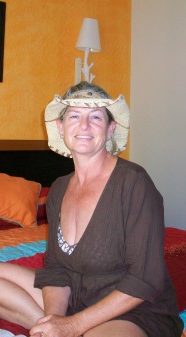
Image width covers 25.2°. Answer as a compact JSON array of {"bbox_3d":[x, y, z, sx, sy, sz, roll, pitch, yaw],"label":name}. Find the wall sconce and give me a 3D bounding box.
[{"bbox_3d":[-0.049,-0.949,3.460,0.205,0.580,0.240,-2,4,-41],"label":"wall sconce"}]

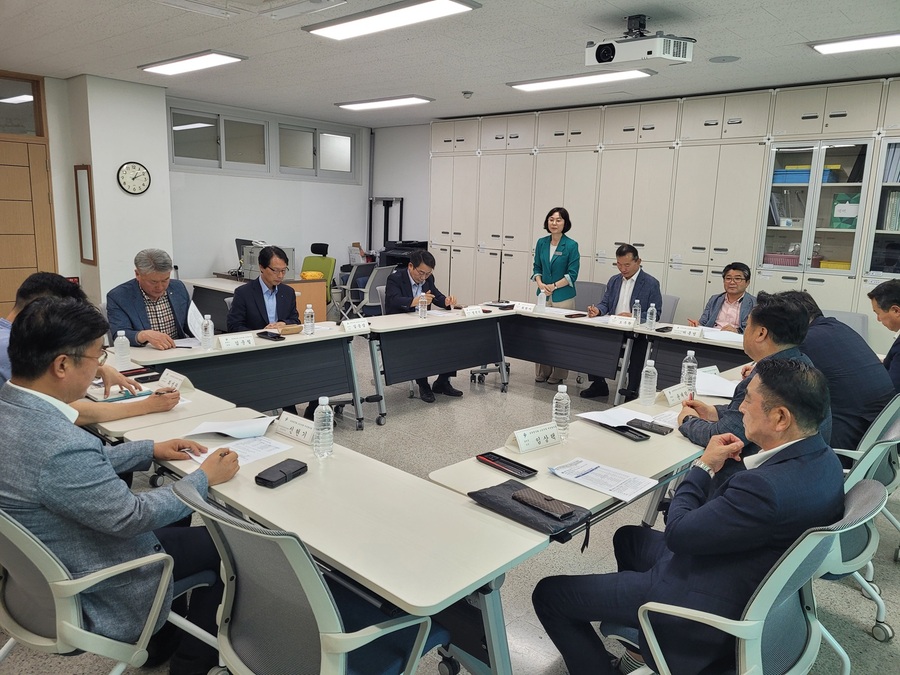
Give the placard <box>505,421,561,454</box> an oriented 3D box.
[{"bbox_3d":[0.317,0.371,2.534,0.210,0.074,0.075,-6,13,-36],"label":"placard"}]

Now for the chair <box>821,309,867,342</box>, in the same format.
[{"bbox_3d":[2.737,0.253,5.078,0.580,0.880,0.600,11,14,41],"label":"chair"}]

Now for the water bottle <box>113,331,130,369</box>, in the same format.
[{"bbox_3d":[-1.600,0.056,3.285,0.066,0.195,0.066,11,14,41],"label":"water bottle"}]

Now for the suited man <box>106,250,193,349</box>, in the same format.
[{"bbox_3d":[-1.805,0.084,4.178,0.820,1.245,0.540,11,14,41],"label":"suited man"}]

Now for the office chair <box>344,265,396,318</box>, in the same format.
[{"bbox_3d":[-0.895,-0.332,7.781,0.550,0.890,0.560,8,12,29],"label":"office chair"}]

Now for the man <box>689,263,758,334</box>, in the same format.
[{"bbox_3d":[2.148,0.029,5.239,0.560,1.210,0.700,9,12,33],"label":"man"}]

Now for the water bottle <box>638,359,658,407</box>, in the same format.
[{"bbox_3d":[0.883,0.196,2.962,0.066,0.197,0.066,11,14,41],"label":"water bottle"}]

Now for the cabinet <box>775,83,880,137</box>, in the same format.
[{"bbox_3d":[3.124,-1.830,5.541,0.803,0.394,0.400,11,14,41],"label":"cabinet"}]

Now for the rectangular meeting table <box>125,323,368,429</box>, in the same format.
[{"bbox_3d":[-1.310,0.363,4.467,0.515,0.715,1.610,12,14,43],"label":"rectangular meeting table"}]

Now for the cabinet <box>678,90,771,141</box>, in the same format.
[{"bbox_3d":[2.509,-1.918,6.007,0.800,0.384,0.400,12,14,43],"label":"cabinet"}]

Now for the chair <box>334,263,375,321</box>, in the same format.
[{"bbox_3d":[-1.171,-0.441,8.108,0.600,0.900,0.580,7,11,24],"label":"chair"}]

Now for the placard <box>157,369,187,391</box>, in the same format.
[{"bbox_3d":[-1.291,0.200,3.195,0.210,0.074,0.075,12,14,43],"label":"placard"}]

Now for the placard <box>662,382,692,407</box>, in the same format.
[{"bbox_3d":[1.010,0.254,3.029,0.210,0.070,0.083,-8,14,-42],"label":"placard"}]

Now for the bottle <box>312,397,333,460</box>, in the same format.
[{"bbox_3d":[-0.407,0.285,2.169,0.063,0.197,0.063,2,10,0],"label":"bottle"}]

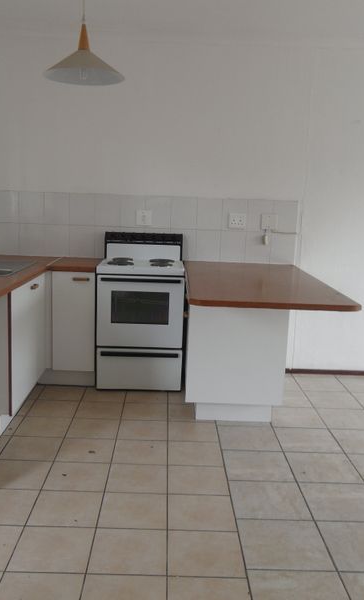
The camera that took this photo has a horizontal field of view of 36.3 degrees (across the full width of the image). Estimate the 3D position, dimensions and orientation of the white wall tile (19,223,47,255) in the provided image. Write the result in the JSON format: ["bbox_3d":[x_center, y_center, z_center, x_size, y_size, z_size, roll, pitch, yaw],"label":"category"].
[{"bbox_3d":[-1.212,-0.486,4.494,0.200,0.250,0.010,2,9,-1],"label":"white wall tile"}]

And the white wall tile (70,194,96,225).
[{"bbox_3d":[-0.796,-0.722,4.460,0.200,0.250,0.010,2,9,-1],"label":"white wall tile"}]

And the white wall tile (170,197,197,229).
[{"bbox_3d":[0.019,-0.697,4.477,0.200,0.250,0.010,2,9,-1],"label":"white wall tile"}]

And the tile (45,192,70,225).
[{"bbox_3d":[-0.999,-0.728,4.456,0.200,0.250,0.010,2,9,-1],"label":"tile"}]

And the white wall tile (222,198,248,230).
[{"bbox_3d":[0.426,-0.678,4.466,0.200,0.250,0.010,2,10,-2],"label":"white wall tile"}]

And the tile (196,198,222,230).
[{"bbox_3d":[0.222,-0.690,4.481,0.200,0.250,0.010,2,9,-1],"label":"tile"}]

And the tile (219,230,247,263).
[{"bbox_3d":[0.416,-0.427,4.508,0.200,0.250,0.010,2,10,-2],"label":"tile"}]

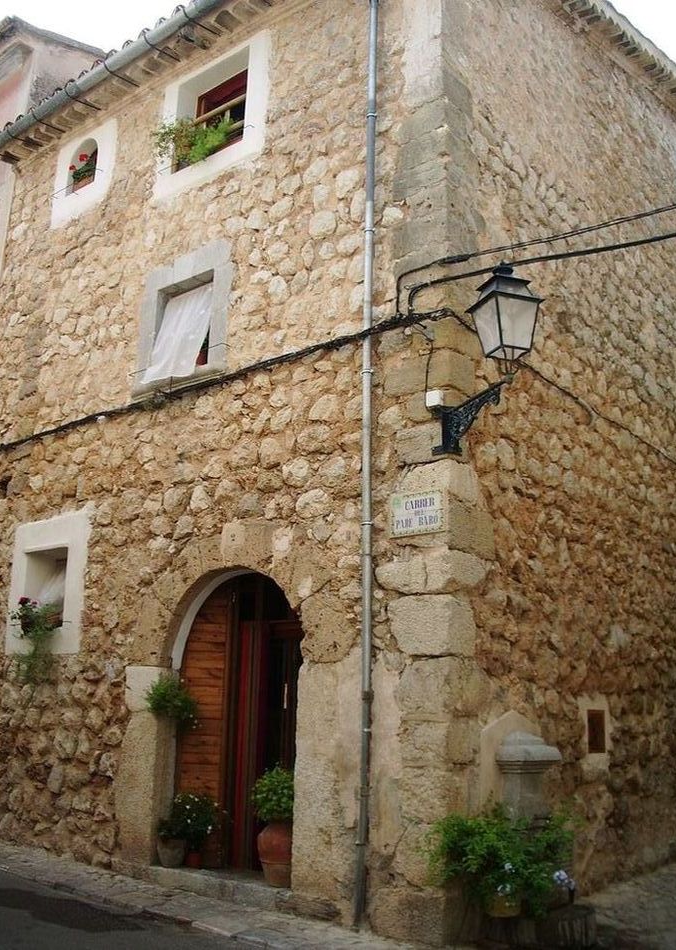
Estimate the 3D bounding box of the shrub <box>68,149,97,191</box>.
[{"bbox_3d":[-3.242,-3.897,12.329,0.440,0.560,0.270,-10,-18,38],"label":"shrub"}]

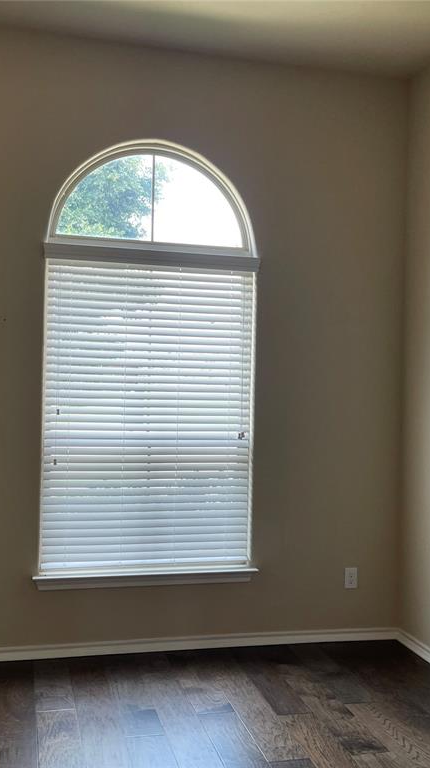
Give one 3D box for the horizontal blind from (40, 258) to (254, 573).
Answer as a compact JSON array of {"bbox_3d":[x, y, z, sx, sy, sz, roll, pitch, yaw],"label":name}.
[{"bbox_3d":[-0.358,0.186,4.201,1.132,1.665,0.060,1,0,-14],"label":"horizontal blind"}]

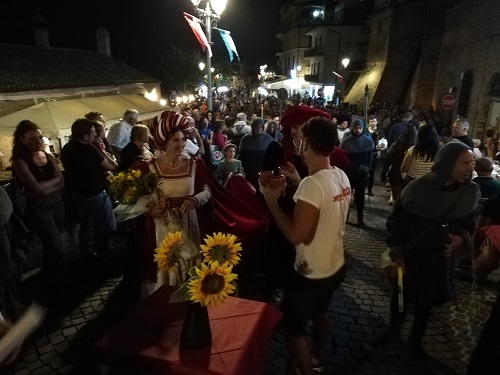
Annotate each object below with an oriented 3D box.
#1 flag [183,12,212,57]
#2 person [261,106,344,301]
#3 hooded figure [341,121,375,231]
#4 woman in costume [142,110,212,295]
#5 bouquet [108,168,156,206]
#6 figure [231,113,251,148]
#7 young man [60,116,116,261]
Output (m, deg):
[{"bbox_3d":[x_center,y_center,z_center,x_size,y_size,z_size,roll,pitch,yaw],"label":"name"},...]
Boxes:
[{"bbox_3d":[-1.311,-3.796,9.376,0.350,1.040,0.850,12,18,40],"label":"flag"},{"bbox_3d":[0.516,0.174,3.691,0.700,1.870,0.520,-1,13,-6],"label":"person"},{"bbox_3d":[1.656,-0.227,5.785,0.530,1.680,0.420,3,14,11],"label":"hooded figure"},{"bbox_3d":[-0.710,0.194,3.675,0.600,1.840,0.500,-5,14,-20],"label":"woman in costume"},{"bbox_3d":[-1.093,-0.049,3.463,0.420,0.310,0.340,-3,14,-11],"label":"bouquet"},{"bbox_3d":[-0.173,-0.672,7.653,0.500,1.680,0.380,1,13,6],"label":"figure"},{"bbox_3d":[-1.968,0.034,4.603,0.420,1.720,0.540,-10,17,-36],"label":"young man"}]

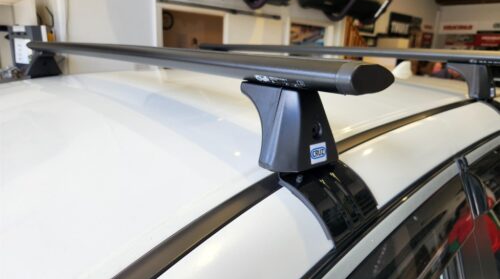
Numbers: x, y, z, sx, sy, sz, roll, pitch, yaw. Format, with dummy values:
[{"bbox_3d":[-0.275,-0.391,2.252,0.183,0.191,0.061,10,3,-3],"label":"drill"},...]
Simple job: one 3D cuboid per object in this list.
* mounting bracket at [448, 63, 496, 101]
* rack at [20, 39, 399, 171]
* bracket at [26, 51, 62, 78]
[{"bbox_3d":[0.569,-0.154,0.863,0.094,0.082,0.111,-11,20,-42],"label":"mounting bracket"},{"bbox_3d":[-0.326,-0.156,0.756,0.100,0.115,1.280,-11,20,-42],"label":"rack"},{"bbox_3d":[-0.690,-0.257,1.137,0.098,0.082,0.111,-11,20,-42],"label":"bracket"}]

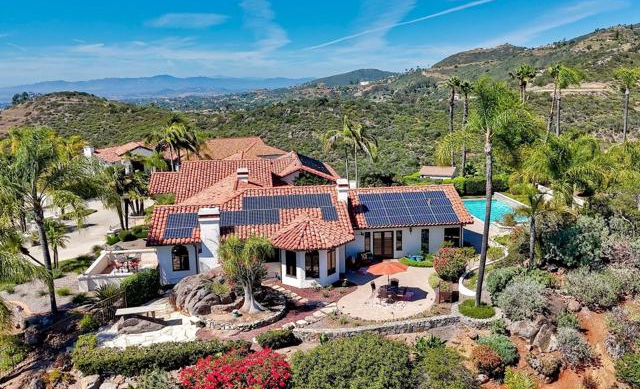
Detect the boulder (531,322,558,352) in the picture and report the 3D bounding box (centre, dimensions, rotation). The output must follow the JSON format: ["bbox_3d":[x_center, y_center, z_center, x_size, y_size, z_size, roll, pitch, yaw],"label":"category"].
[{"bbox_3d":[11.600,7.380,23.750,1.300,1.450,1.050,-1,13,0],"label":"boulder"}]

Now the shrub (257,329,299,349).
[{"bbox_3d":[-2.113,7.386,23.573,2.233,0.734,1.072,-2,13,-6],"label":"shrub"}]

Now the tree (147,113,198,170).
[{"bbox_3d":[-14.400,-3.600,45.600,4.900,8.700,4.700,-1,13,0],"label":"tree"}]

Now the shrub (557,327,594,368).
[{"bbox_3d":[12.650,7.600,23.000,1.650,1.750,1.550,-1,13,0],"label":"shrub"}]

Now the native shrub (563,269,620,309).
[{"bbox_3d":[16.380,5.712,27.962,2.994,1.946,2.395,7,15,31],"label":"native shrub"}]

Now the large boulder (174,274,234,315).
[{"bbox_3d":[-6.733,5.811,27.049,3.602,1.898,2.701,-5,14,-15],"label":"large boulder"}]

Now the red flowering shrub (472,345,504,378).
[{"bbox_3d":[8.614,8.527,23.651,1.522,1.289,1.446,4,14,21],"label":"red flowering shrub"}]

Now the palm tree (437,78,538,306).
[{"bbox_3d":[9.050,0.250,25.400,5.100,12.600,5.100,4,14,20],"label":"palm tree"}]

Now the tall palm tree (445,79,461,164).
[{"bbox_3d":[17.900,-8.700,61.500,2.200,13.300,2.200,3,14,16],"label":"tall palm tree"}]

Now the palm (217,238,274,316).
[{"bbox_3d":[-3.980,4.280,25.000,2.900,4.150,2.800,-1,13,0],"label":"palm"}]

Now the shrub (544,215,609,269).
[{"bbox_3d":[17.700,3.350,32.100,3.800,3.450,3.500,-1,13,0],"label":"shrub"}]

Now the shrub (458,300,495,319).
[{"bbox_3d":[8.732,6.403,25.815,1.898,0.445,1.898,4,14,19],"label":"shrub"}]

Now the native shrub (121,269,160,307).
[{"bbox_3d":[-10.785,5.638,27.815,2.206,2.034,1.875,-6,14,-22],"label":"native shrub"}]

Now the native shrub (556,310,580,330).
[{"bbox_3d":[13.450,6.800,25.050,1.150,1.000,1.050,-1,13,0],"label":"native shrub"}]

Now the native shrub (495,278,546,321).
[{"bbox_3d":[11.327,5.940,26.041,2.552,1.952,2.297,5,14,24],"label":"native shrub"}]

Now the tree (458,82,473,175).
[{"bbox_3d":[19.470,-8.050,61.500,1.900,13.900,1.900,-1,13,0],"label":"tree"}]

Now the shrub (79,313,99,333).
[{"bbox_3d":[-13.075,7.283,26.119,0.986,0.979,0.887,-8,15,-28],"label":"shrub"}]

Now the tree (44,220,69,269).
[{"bbox_3d":[-17.450,3.330,30.700,1.550,3.400,1.550,-1,13,0],"label":"tree"}]

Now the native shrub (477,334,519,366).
[{"bbox_3d":[8.930,7.770,23.200,2.000,1.300,1.800,-1,13,0],"label":"native shrub"}]

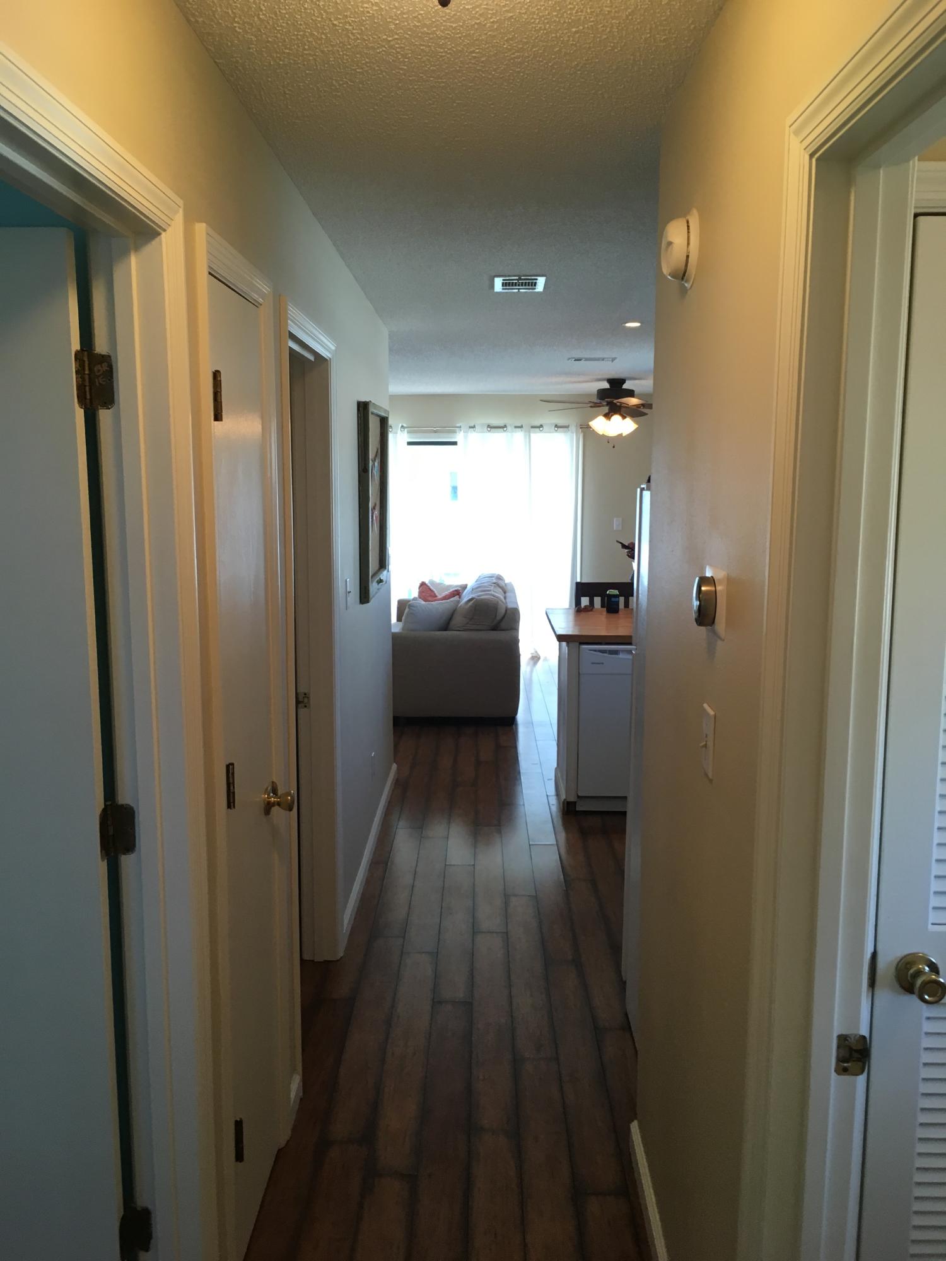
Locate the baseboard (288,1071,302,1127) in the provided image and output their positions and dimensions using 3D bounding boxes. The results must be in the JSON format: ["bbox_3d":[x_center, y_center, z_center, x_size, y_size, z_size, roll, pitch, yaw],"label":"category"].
[{"bbox_3d":[-0.470,1.241,2.804,0.015,0.090,0.150,0,9,0],"label":"baseboard"}]

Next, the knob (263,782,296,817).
[{"bbox_3d":[-0.453,0.403,2.511,0.068,0.072,0.068,0,9,0],"label":"knob"}]

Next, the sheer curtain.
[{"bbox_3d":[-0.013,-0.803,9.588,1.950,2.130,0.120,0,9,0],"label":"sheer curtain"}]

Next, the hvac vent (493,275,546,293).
[{"bbox_3d":[0.191,-1.391,4.280,0.207,0.020,0.350,0,9,0],"label":"hvac vent"}]

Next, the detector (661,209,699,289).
[{"bbox_3d":[0.379,-0.691,1.900,0.055,0.135,0.135,0,9,0],"label":"detector"}]

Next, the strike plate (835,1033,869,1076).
[{"bbox_3d":[0.483,0.540,1.348,0.043,0.058,0.006,0,9,0],"label":"strike plate"}]

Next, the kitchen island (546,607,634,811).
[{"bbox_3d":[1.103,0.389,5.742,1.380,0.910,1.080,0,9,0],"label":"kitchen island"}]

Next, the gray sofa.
[{"bbox_3d":[-0.156,0.074,7.991,0.950,0.860,1.920,0,9,0],"label":"gray sofa"}]

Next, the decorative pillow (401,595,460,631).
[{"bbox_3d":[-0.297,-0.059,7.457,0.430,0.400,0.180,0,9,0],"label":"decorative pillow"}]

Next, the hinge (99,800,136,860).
[{"bbox_3d":[-0.576,0.324,1.710,0.055,0.090,0.030,0,9,0],"label":"hinge"}]

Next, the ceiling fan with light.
[{"bbox_3d":[1.099,-1.714,8.127,1.310,0.460,1.310,0,9,0],"label":"ceiling fan with light"}]

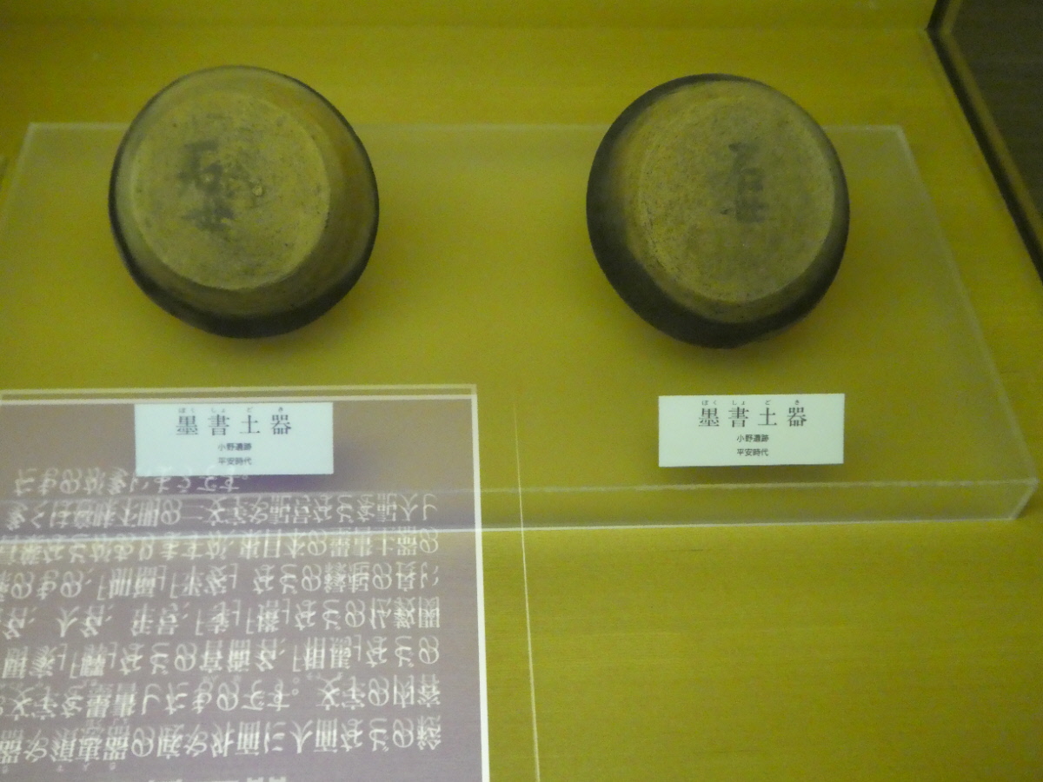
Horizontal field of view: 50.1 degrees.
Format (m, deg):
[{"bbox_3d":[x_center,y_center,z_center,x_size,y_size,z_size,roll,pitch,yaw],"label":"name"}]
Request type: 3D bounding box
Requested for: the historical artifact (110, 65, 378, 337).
[{"bbox_3d":[-0.138,-0.094,0.543,0.134,0.041,0.134,0,93,-5],"label":"historical artifact"}]

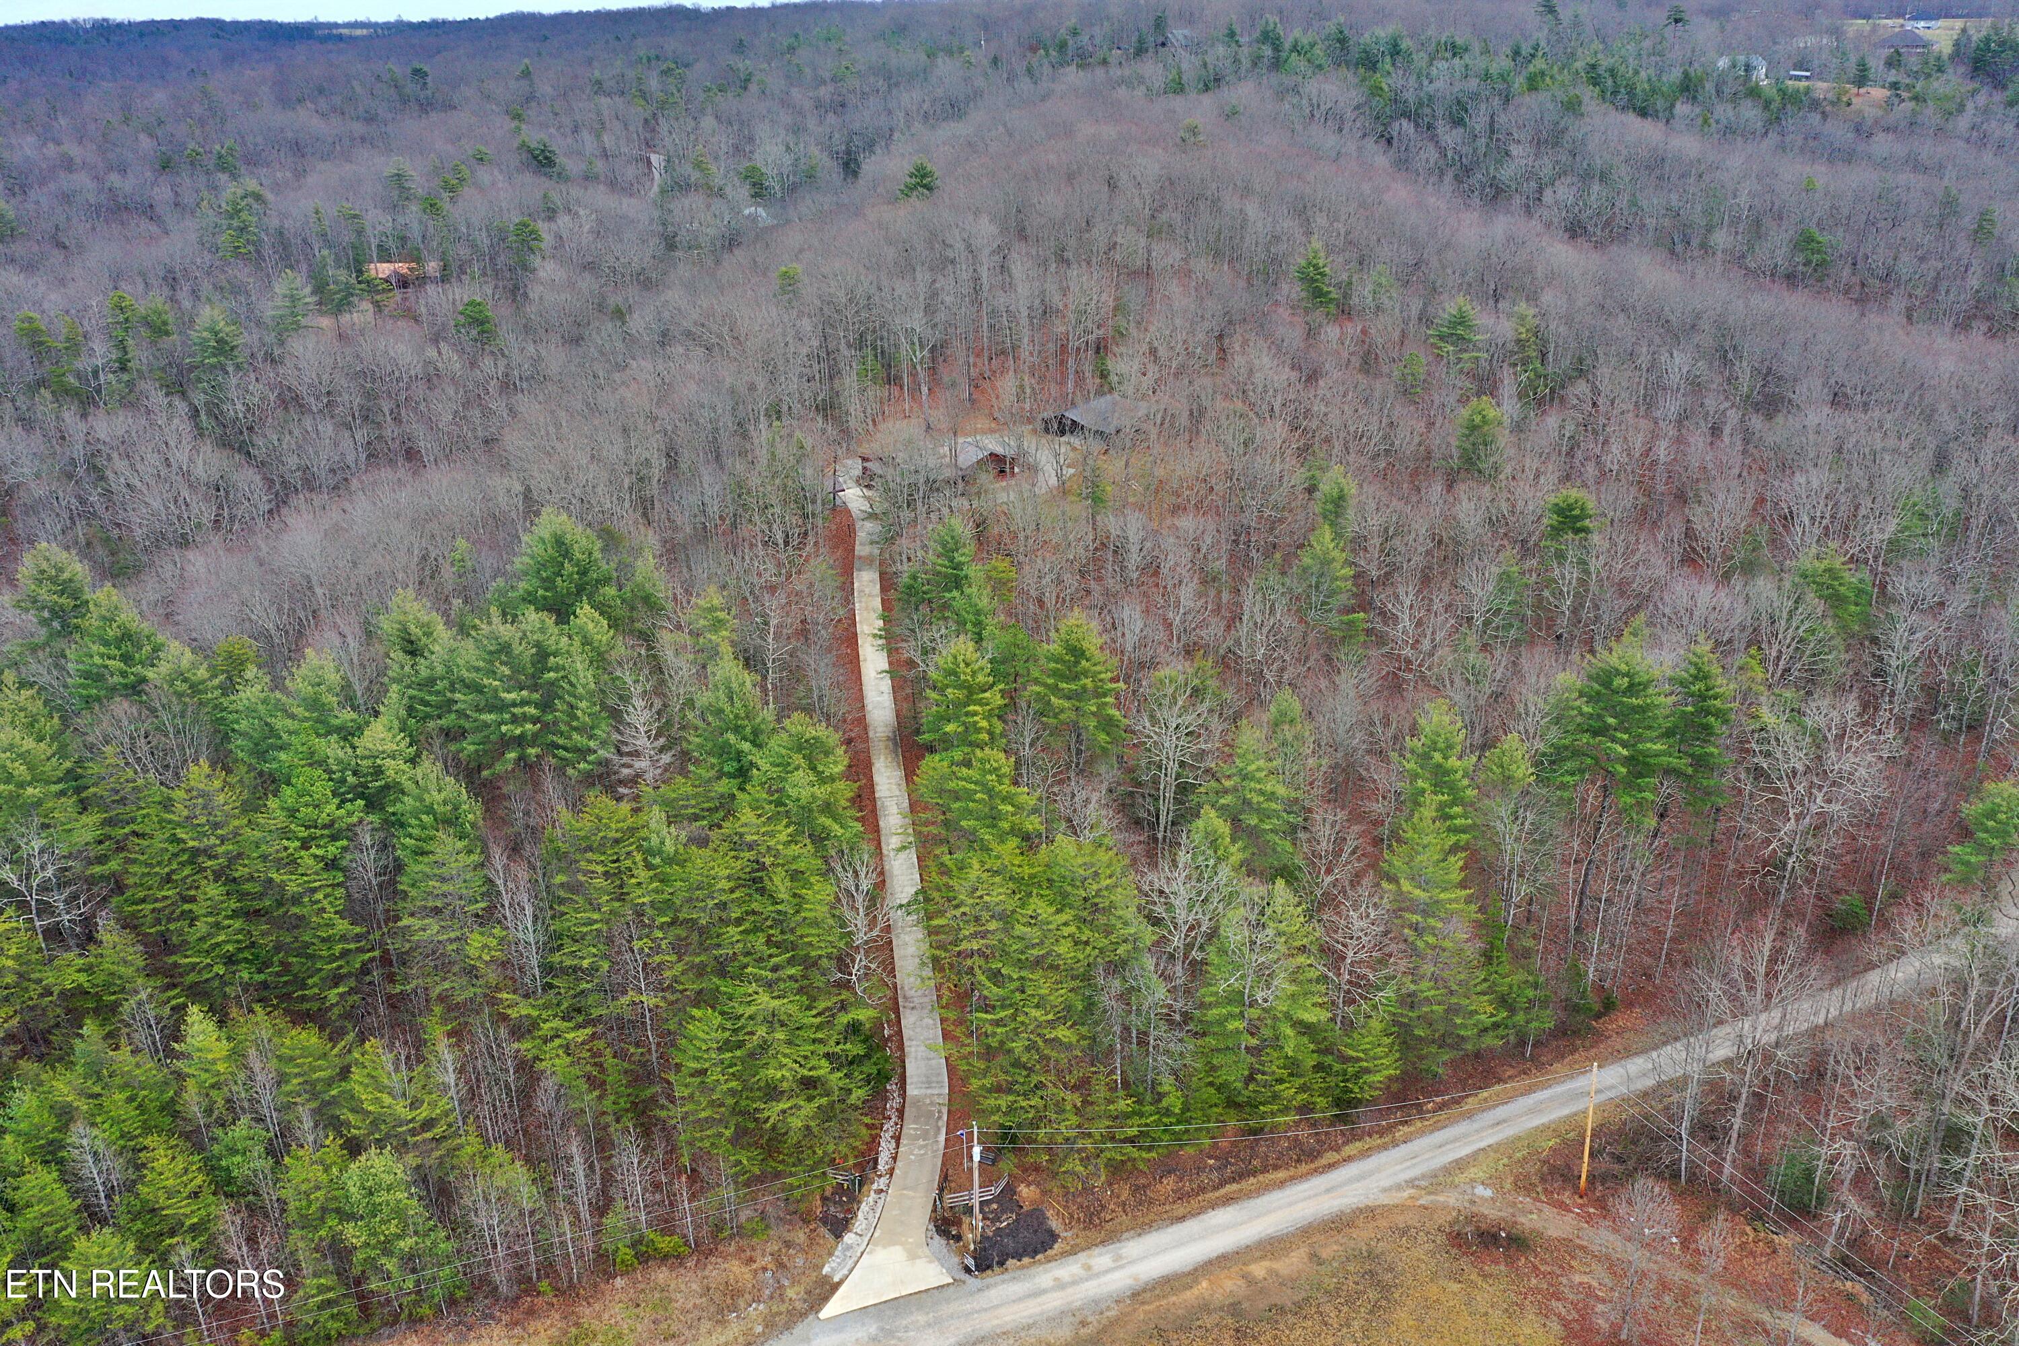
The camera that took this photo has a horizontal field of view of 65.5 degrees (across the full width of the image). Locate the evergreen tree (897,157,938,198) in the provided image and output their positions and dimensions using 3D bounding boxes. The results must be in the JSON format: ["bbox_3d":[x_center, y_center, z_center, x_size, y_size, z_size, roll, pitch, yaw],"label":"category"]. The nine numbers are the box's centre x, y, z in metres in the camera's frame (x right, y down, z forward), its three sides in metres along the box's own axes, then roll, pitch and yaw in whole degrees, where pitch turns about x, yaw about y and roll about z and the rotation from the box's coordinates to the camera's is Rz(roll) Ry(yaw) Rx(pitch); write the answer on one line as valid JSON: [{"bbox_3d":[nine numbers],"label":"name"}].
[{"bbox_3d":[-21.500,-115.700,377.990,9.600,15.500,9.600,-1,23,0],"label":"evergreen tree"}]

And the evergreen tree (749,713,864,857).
[{"bbox_3d":[-15.750,11.850,121.670,8.600,19.000,8.600,-1,23,0],"label":"evergreen tree"}]

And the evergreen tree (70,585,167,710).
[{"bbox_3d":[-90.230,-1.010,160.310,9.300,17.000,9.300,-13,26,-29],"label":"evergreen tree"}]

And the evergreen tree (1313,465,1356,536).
[{"bbox_3d":[40.300,-19.370,190.620,5.360,12.170,5.200,-1,23,0],"label":"evergreen tree"}]

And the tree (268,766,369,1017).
[{"bbox_3d":[-53.070,17.540,121.440,7.000,23.000,7.000,-1,23,0],"label":"tree"}]

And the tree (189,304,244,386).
[{"bbox_3d":[-165.310,-67.900,328.600,10.800,18.500,10.800,-11,25,-24],"label":"tree"}]

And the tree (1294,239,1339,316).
[{"bbox_3d":[55.230,-69.950,281.990,8.200,15.500,8.200,-1,23,0],"label":"tree"}]

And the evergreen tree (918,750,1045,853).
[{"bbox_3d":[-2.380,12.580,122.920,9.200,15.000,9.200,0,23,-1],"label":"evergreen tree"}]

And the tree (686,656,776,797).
[{"bbox_3d":[-25.150,5.870,141.800,8.260,16.380,8.010,-1,23,0],"label":"tree"}]

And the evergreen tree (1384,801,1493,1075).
[{"bbox_3d":[30.380,19.050,112.510,8.020,23.000,7.780,-1,23,0],"label":"evergreen tree"}]

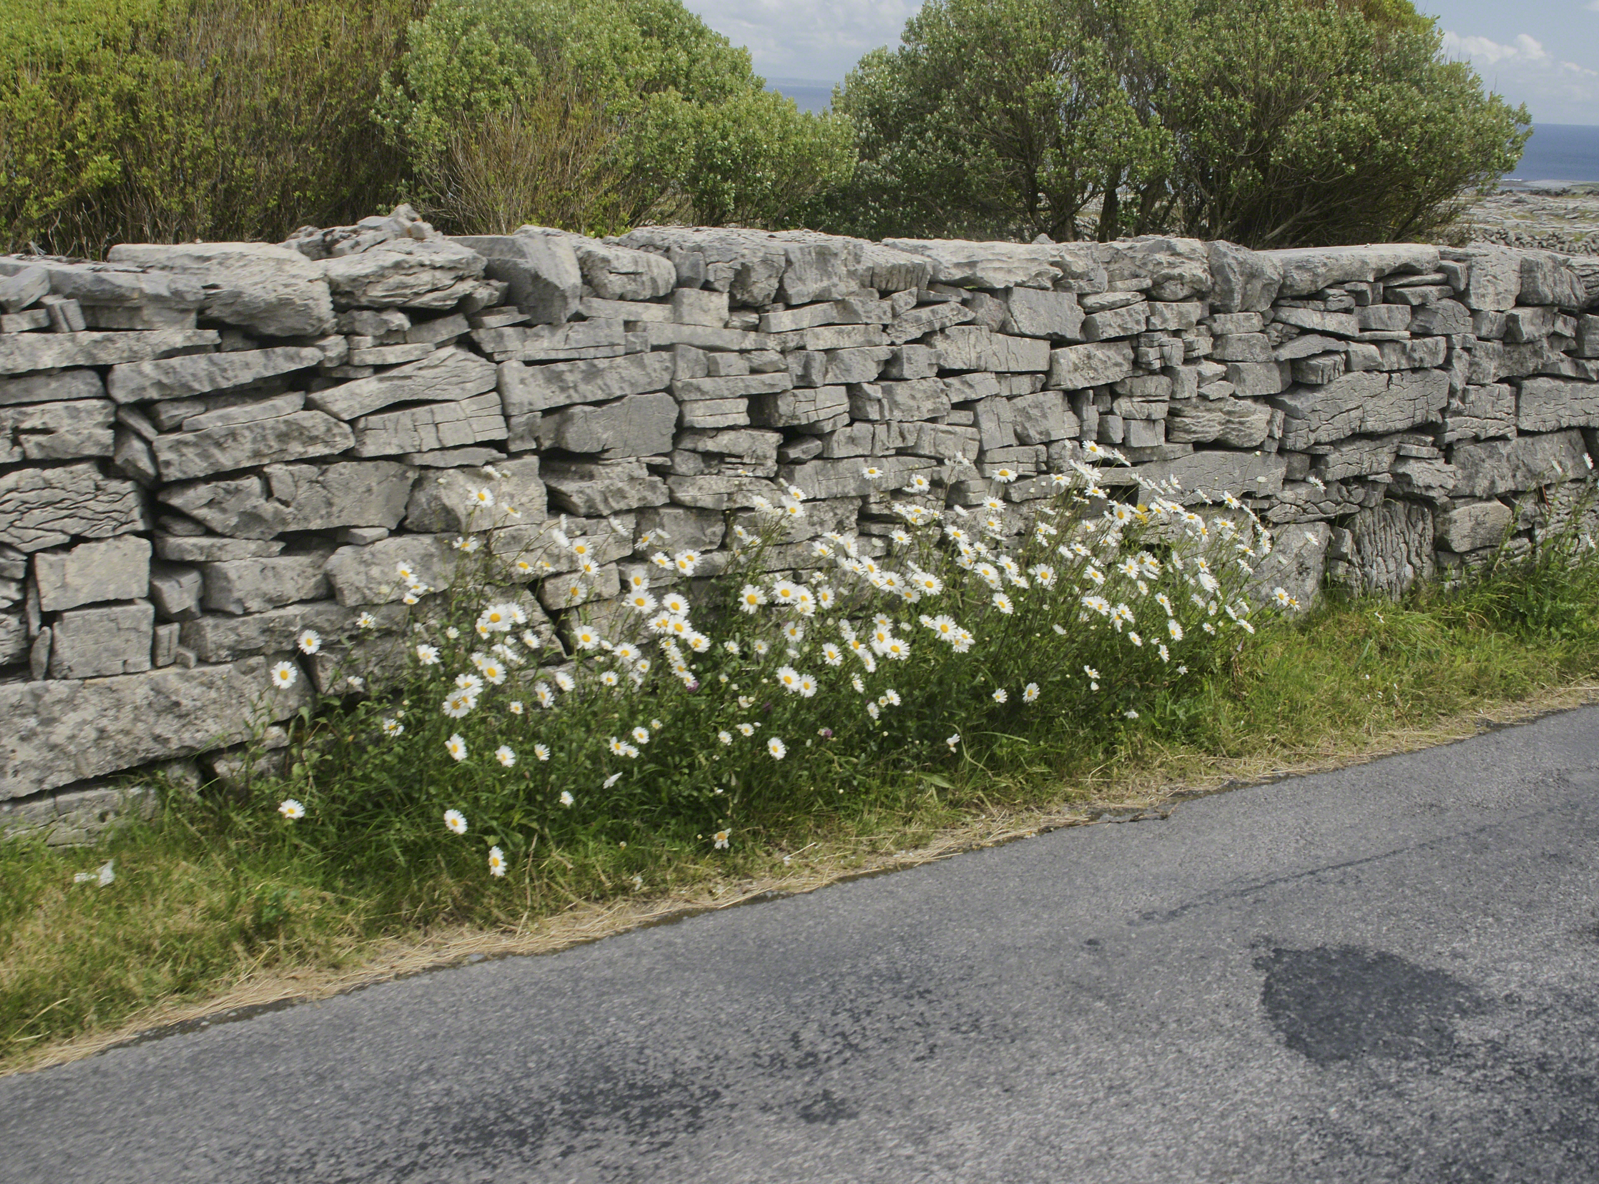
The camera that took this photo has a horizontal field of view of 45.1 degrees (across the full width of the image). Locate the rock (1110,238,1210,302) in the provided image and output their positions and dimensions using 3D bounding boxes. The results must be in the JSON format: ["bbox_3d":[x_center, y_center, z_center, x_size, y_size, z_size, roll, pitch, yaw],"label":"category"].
[{"bbox_3d":[0.921,-0.898,5.320,0.330,0.150,0.280,-9,19,-38],"label":"rock"}]

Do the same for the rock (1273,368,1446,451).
[{"bbox_3d":[1.661,-0.599,6.043,0.800,0.165,0.300,-13,21,-37],"label":"rock"}]

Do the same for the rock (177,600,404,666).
[{"bbox_3d":[-1.230,0.057,4.490,0.532,0.117,0.270,-8,18,-35],"label":"rock"}]

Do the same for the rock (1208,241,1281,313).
[{"bbox_3d":[1.182,-0.904,5.477,0.220,0.190,0.270,-9,19,-38],"label":"rock"}]

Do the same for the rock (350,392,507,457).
[{"bbox_3d":[-0.823,-0.371,4.002,0.340,0.105,0.250,-13,21,-37],"label":"rock"}]

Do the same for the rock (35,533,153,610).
[{"bbox_3d":[-1.557,-0.064,4.174,0.240,0.142,0.200,-8,18,-35],"label":"rock"}]

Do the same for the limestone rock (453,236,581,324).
[{"bbox_3d":[-0.629,-0.681,4.144,0.150,0.165,0.360,-9,19,-38],"label":"limestone rock"}]

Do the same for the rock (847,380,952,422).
[{"bbox_3d":[0.234,-0.527,5.121,0.268,0.100,0.220,-10,19,-33],"label":"rock"}]

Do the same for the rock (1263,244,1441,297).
[{"bbox_3d":[1.591,-0.984,5.868,0.800,0.125,0.300,-11,20,-37],"label":"rock"}]

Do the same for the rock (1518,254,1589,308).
[{"bbox_3d":[2.459,-1.066,6.555,0.320,0.165,0.280,-9,19,-38],"label":"rock"}]

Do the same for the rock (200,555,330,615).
[{"bbox_3d":[-1.104,-0.040,3.847,0.250,0.100,0.220,-9,19,-38],"label":"rock"}]

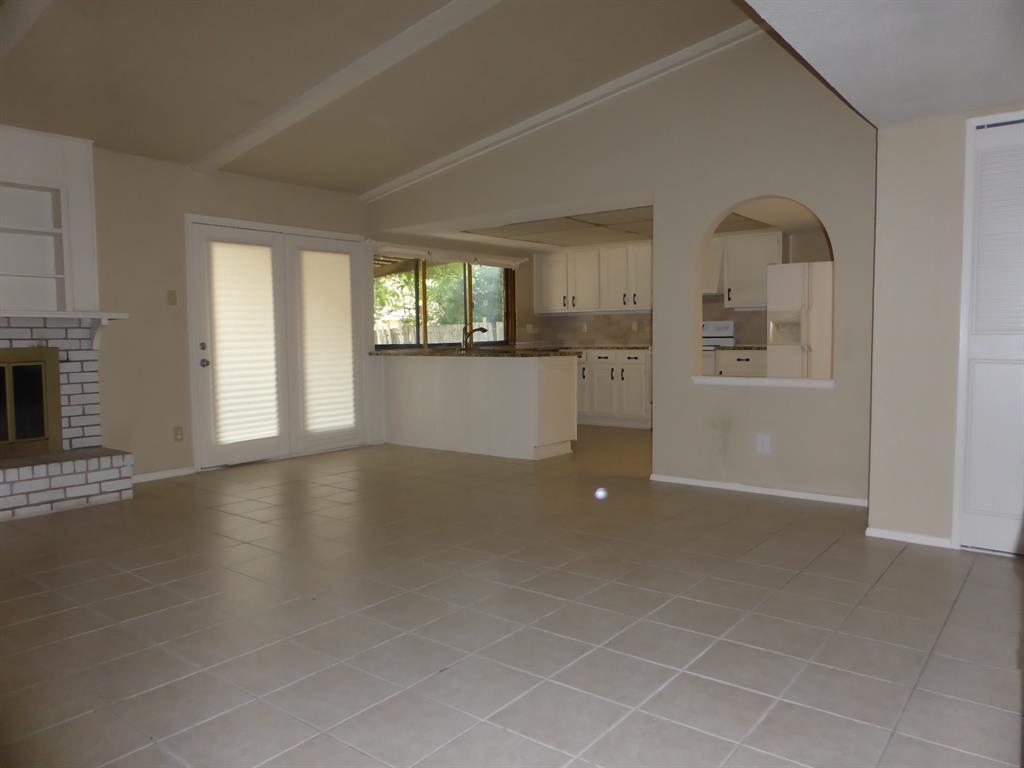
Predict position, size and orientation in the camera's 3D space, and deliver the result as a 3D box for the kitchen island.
[{"bbox_3d":[-0.379,0.166,7.032,2.040,0.930,0.660,2,4,38],"label":"kitchen island"}]

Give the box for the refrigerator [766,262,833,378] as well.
[{"bbox_3d":[3.119,-0.299,7.102,0.890,1.750,0.790,2,4,38],"label":"refrigerator"}]

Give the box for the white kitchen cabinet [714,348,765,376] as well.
[{"bbox_3d":[2.605,0.095,7.694,0.590,0.905,0.610,2,4,38],"label":"white kitchen cabinet"}]

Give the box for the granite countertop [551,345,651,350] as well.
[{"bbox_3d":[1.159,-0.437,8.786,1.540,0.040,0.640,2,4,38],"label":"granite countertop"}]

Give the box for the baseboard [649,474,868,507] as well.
[{"bbox_3d":[1.649,0.715,4.820,1.525,0.047,0.020,2,4,38],"label":"baseboard"}]

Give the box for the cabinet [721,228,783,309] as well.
[{"bbox_3d":[2.676,-1.228,7.726,0.610,0.780,0.320,2,4,38],"label":"cabinet"}]

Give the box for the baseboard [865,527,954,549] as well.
[{"bbox_3d":[2.018,0.783,3.622,0.395,0.047,0.020,2,4,38],"label":"baseboard"}]

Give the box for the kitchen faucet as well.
[{"bbox_3d":[-0.430,-0.519,8.090,0.290,0.300,0.080,1,4,23],"label":"kitchen faucet"}]

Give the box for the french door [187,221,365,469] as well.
[{"bbox_3d":[-2.061,-0.359,6.515,0.080,2.090,1.800,2,4,38],"label":"french door"}]

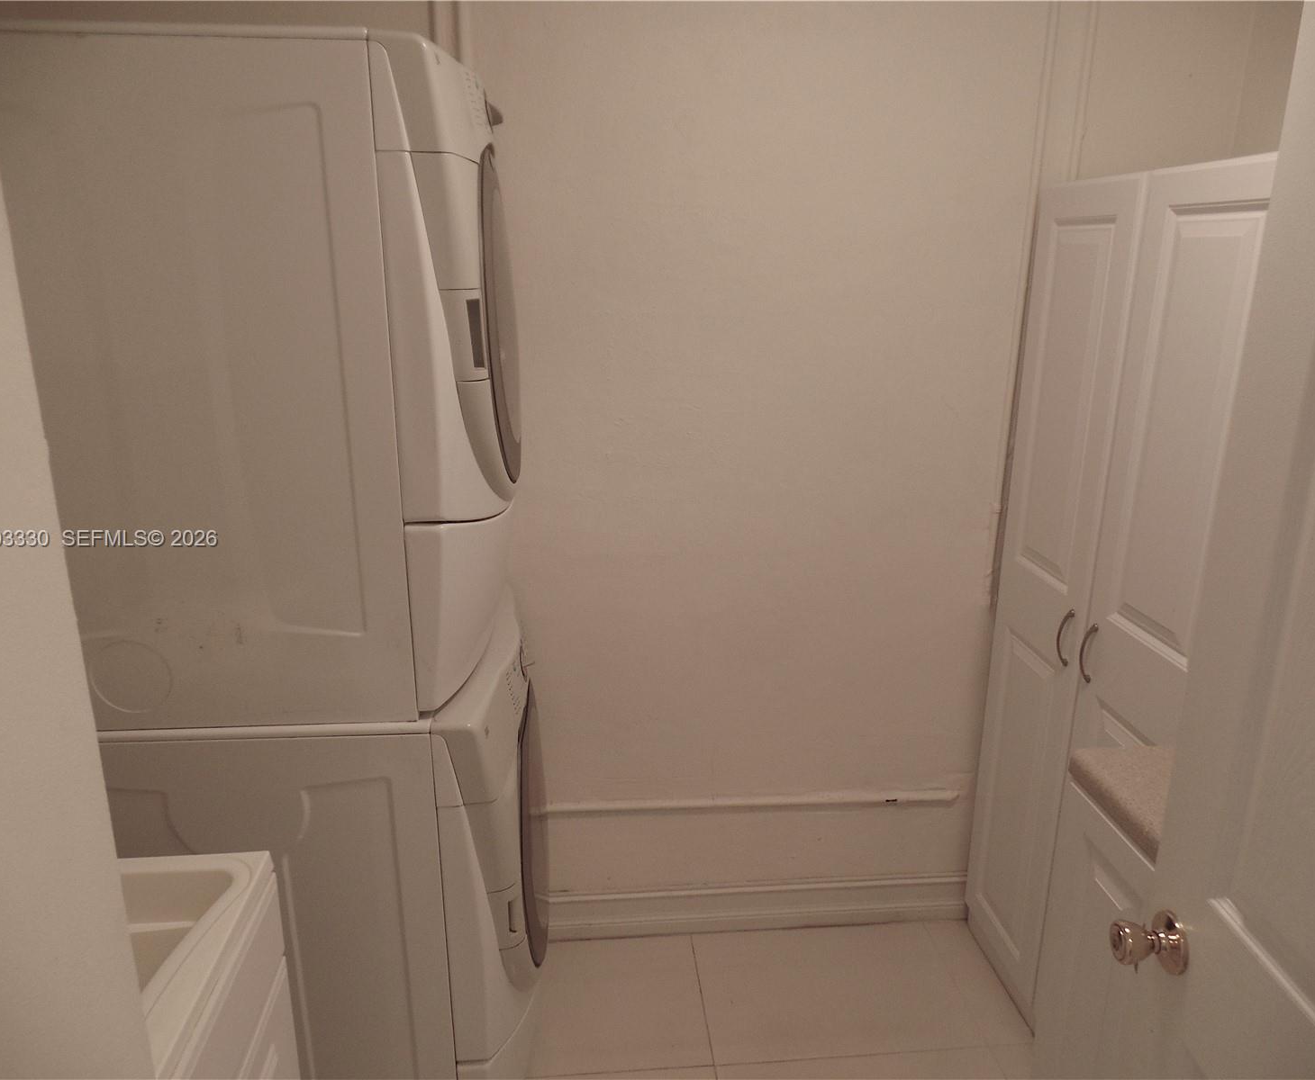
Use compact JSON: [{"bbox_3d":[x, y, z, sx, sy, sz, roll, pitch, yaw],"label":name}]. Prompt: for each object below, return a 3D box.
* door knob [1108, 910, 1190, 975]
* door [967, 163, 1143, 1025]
[{"bbox_3d":[0.518,0.430,1.022,0.062,0.065,0.065,0,16,0],"label":"door knob"},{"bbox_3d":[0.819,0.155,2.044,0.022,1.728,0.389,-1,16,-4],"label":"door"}]

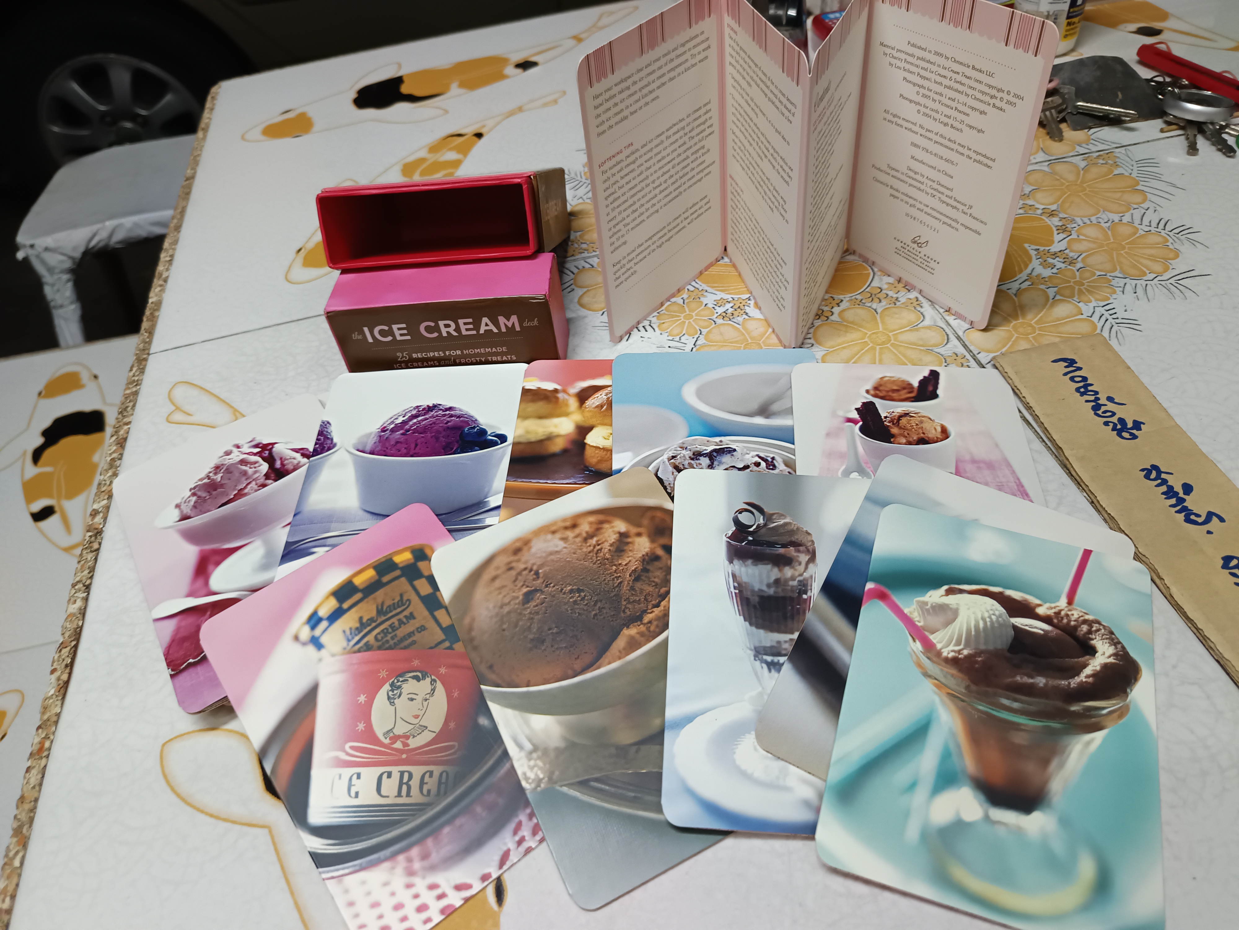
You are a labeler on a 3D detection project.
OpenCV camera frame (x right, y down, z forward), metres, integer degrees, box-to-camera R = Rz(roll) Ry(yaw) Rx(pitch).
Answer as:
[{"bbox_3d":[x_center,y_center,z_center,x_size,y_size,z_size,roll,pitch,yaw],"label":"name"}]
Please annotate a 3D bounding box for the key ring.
[{"bbox_3d":[0.358,-0.223,0.532,0.040,0.009,0.040,1,40,-1],"label":"key ring"}]

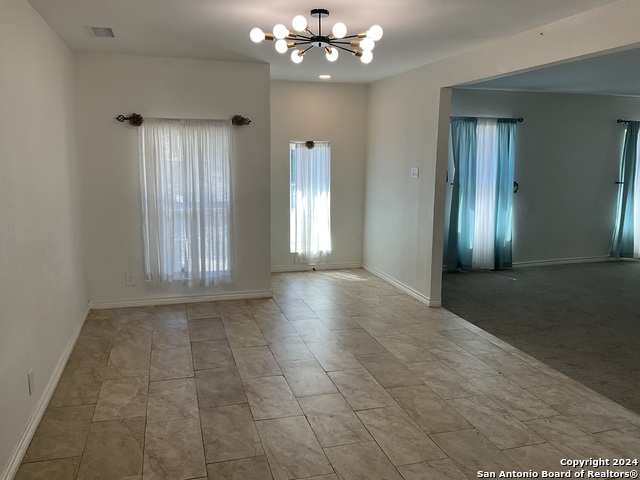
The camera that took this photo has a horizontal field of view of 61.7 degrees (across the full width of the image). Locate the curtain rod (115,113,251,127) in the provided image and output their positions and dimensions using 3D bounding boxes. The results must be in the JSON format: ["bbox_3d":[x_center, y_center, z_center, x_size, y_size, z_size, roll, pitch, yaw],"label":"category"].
[{"bbox_3d":[-1.324,-1.177,5.246,1.295,0.110,0.105,-2,10,-16],"label":"curtain rod"}]

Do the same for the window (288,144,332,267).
[{"bbox_3d":[-0.102,-0.476,7.092,0.540,1.625,0.090,-2,10,-16],"label":"window"}]

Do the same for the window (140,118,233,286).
[{"bbox_3d":[-1.305,-0.365,5.380,0.880,1.655,0.100,-2,10,-16],"label":"window"}]

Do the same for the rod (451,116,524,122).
[{"bbox_3d":[2.180,-1.594,7.083,1.160,0.060,0.100,-2,10,-16],"label":"rod"}]

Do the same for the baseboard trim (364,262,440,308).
[{"bbox_3d":[0.927,0.496,6.518,0.125,0.090,1.993,-2,10,-16],"label":"baseboard trim"}]

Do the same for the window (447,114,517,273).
[{"bbox_3d":[2.171,-0.608,7.252,1.070,2.040,0.130,-2,10,-16],"label":"window"}]

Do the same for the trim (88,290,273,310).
[{"bbox_3d":[-1.401,0.624,5.582,1.860,0.085,0.022,-2,10,-16],"label":"trim"}]

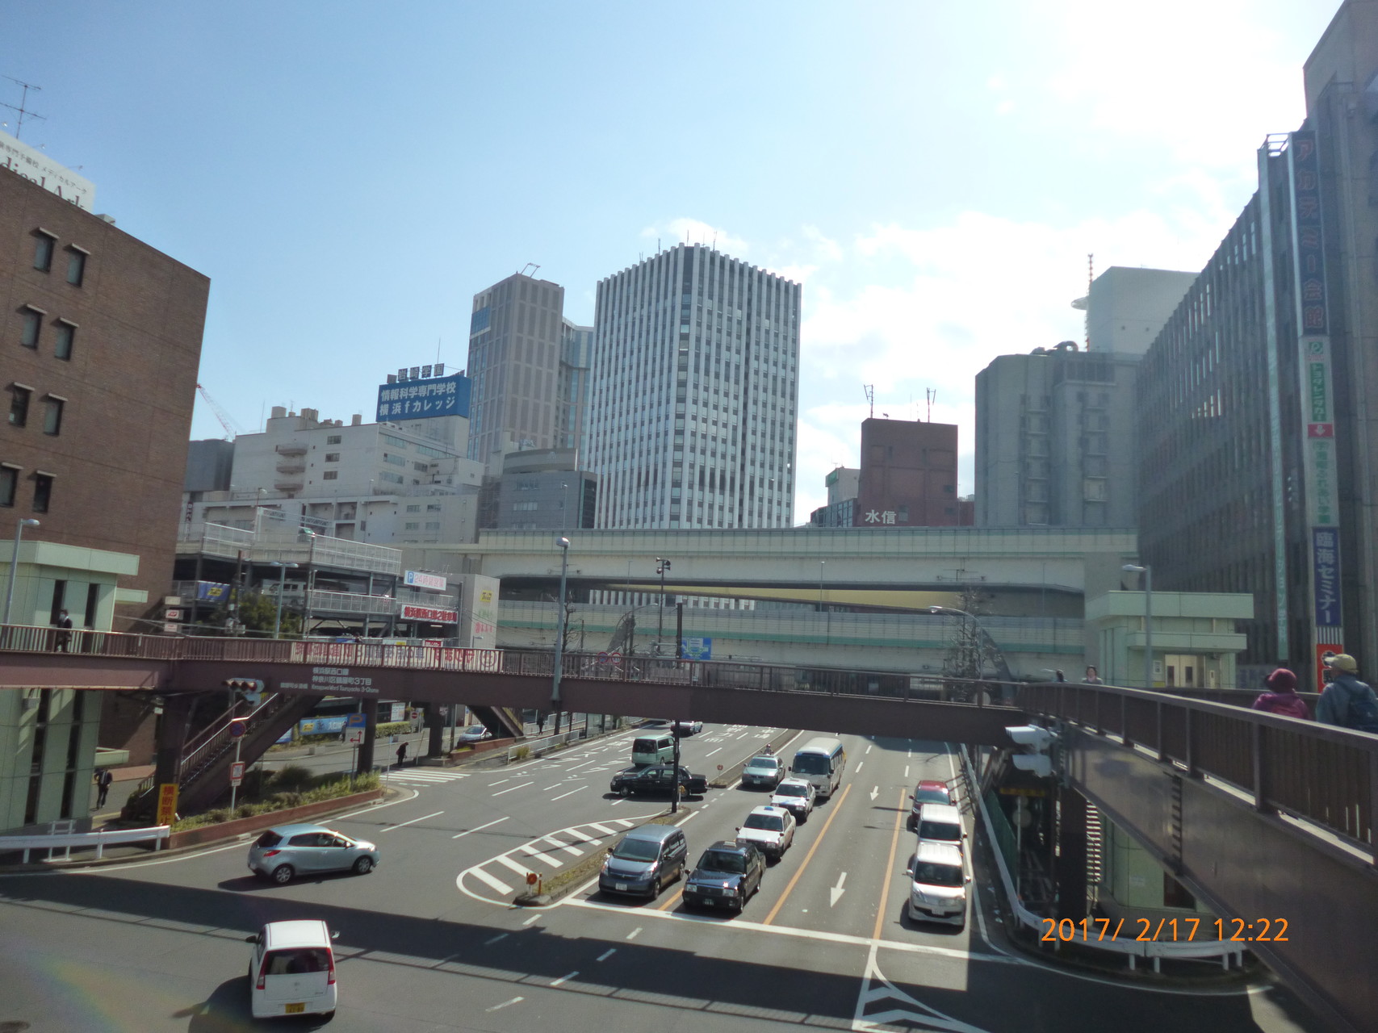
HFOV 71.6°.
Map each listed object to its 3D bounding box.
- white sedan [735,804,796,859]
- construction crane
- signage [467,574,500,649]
[{"bbox_3d":[3.162,12.581,38.358,1.695,1.520,4.650,1,-8,14],"label":"white sedan"},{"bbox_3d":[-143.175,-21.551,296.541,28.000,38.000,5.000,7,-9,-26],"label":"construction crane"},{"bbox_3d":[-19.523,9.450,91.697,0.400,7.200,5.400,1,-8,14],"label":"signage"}]

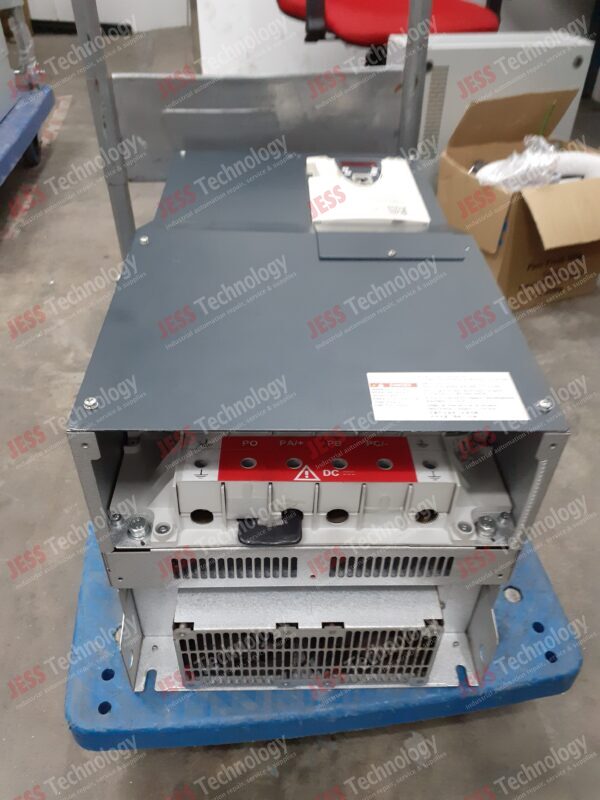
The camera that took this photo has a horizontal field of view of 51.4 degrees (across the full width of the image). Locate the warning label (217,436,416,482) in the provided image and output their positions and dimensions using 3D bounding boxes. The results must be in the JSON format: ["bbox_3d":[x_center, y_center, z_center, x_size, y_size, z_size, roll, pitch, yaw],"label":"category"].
[{"bbox_3d":[0.018,0.061,0.663,0.204,0.003,0.064,0,42,-2],"label":"warning label"}]

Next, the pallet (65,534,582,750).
[{"bbox_3d":[-0.015,0.057,1.033,0.600,0.065,0.900,-4,42,-7],"label":"pallet"}]

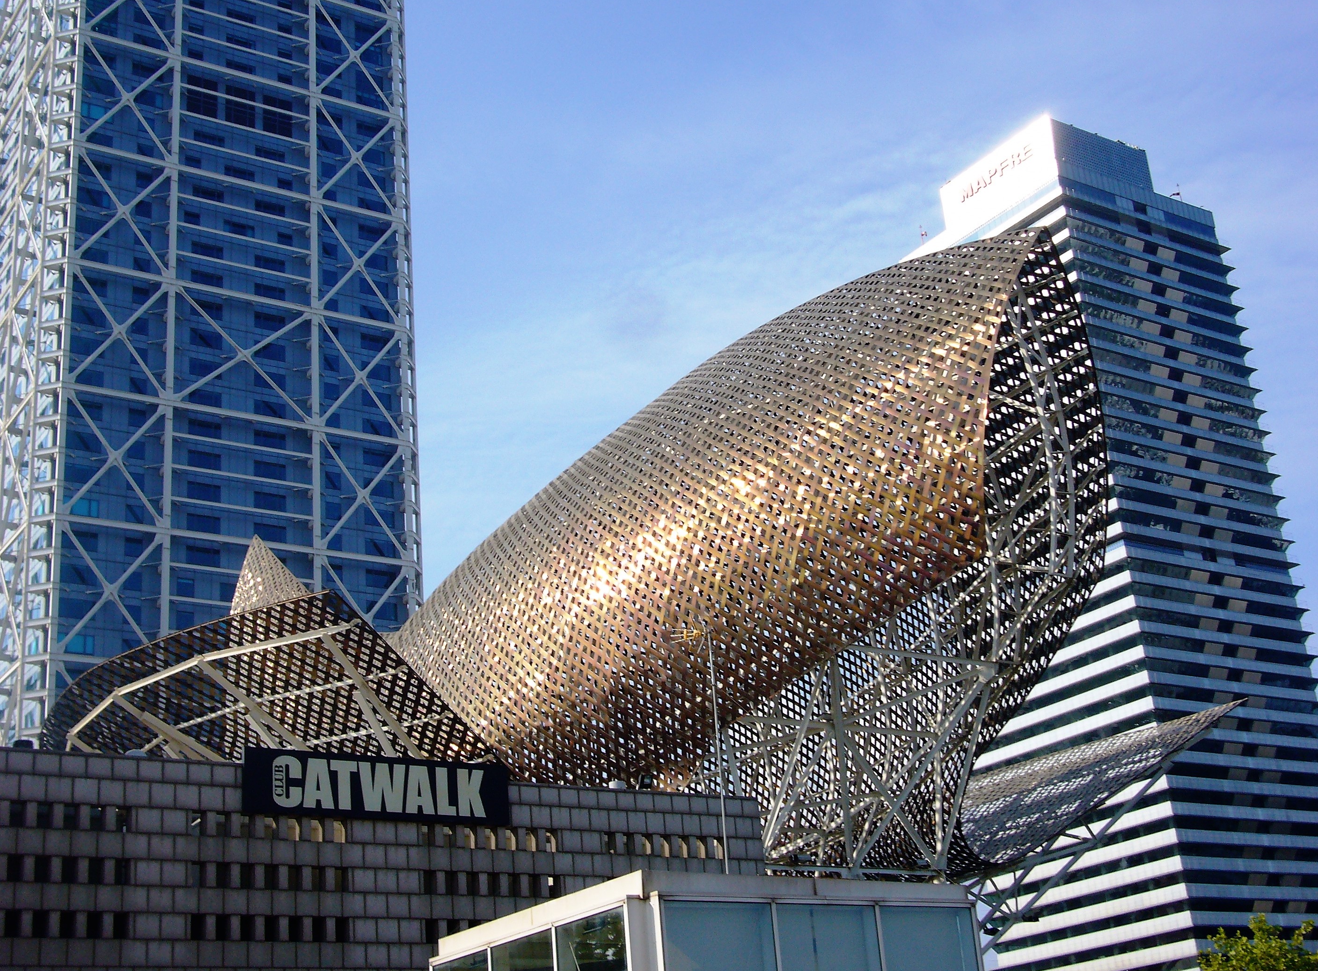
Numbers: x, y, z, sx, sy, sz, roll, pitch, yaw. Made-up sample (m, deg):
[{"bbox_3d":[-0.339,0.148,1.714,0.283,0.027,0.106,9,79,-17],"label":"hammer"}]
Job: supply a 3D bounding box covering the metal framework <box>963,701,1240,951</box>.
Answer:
[{"bbox_3d":[20.491,15.662,84.704,14.000,11.000,7.000,-12,-23,17],"label":"metal framework"}]

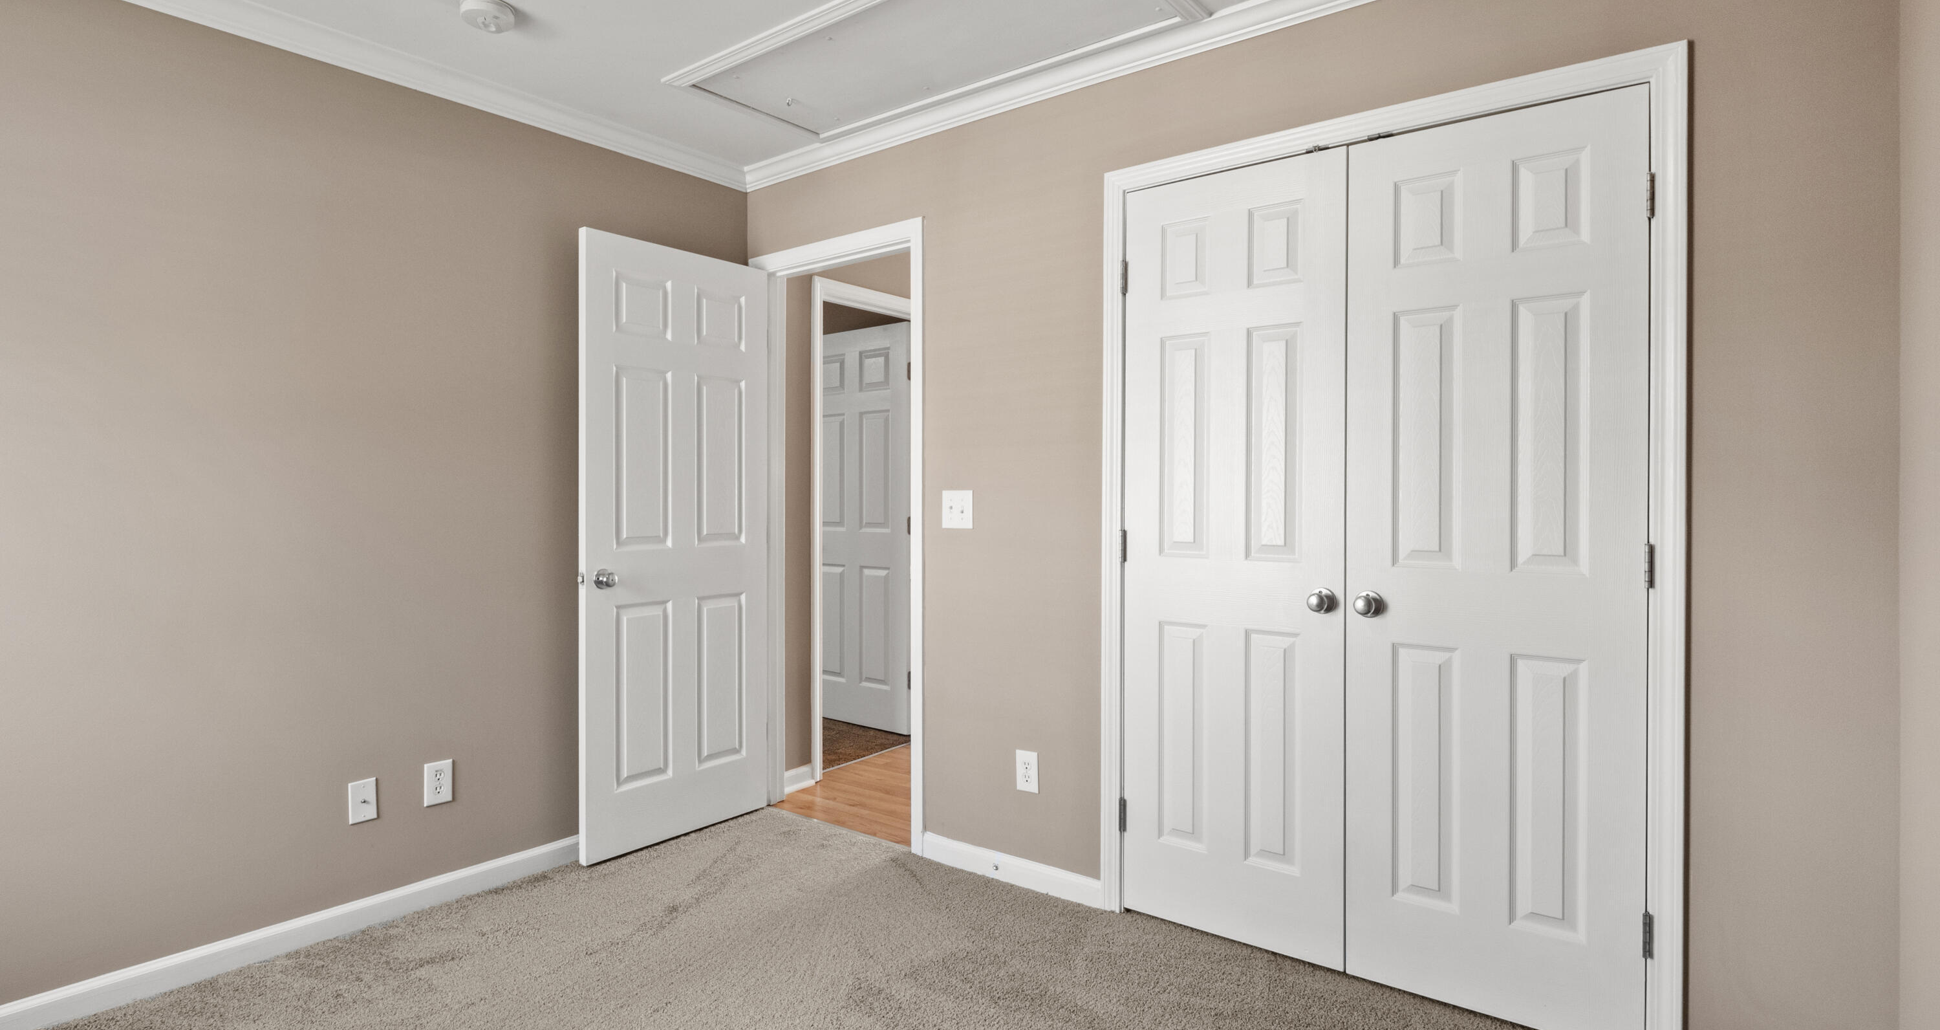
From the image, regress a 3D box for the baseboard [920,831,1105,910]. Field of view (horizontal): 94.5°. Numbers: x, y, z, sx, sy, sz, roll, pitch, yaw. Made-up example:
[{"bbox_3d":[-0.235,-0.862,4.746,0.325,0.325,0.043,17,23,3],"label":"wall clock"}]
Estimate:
[{"bbox_3d":[0.120,1.084,2.761,0.640,0.082,0.020,0,1,35],"label":"baseboard"}]

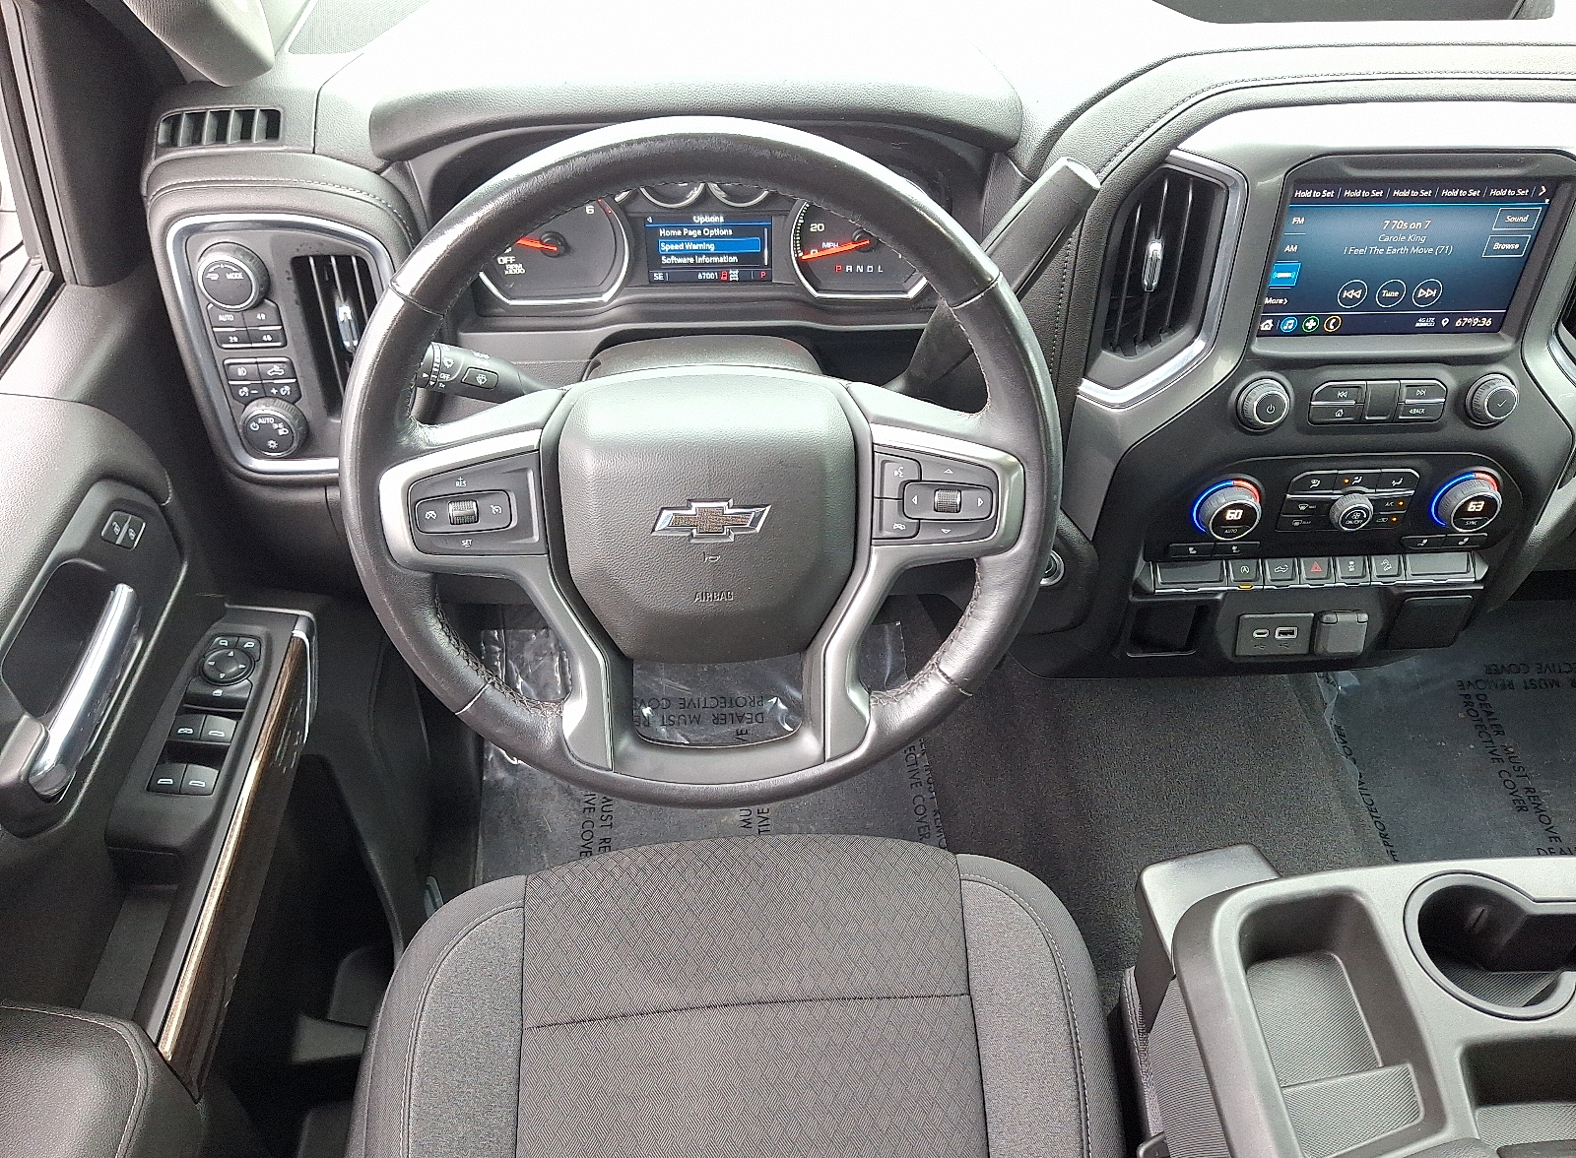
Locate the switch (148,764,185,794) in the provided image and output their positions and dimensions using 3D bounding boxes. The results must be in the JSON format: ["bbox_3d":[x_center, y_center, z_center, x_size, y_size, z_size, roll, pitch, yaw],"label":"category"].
[{"bbox_3d":[-0.407,0.131,0.746,0.021,0.010,0.021,3,49,-7],"label":"switch"}]

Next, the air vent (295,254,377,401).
[{"bbox_3d":[-0.293,-0.167,0.764,0.053,0.108,0.026,-1,28,-3],"label":"air vent"}]

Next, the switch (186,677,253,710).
[{"bbox_3d":[-0.396,0.080,0.792,0.044,0.012,0.022,3,49,-7],"label":"switch"}]

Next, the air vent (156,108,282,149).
[{"bbox_3d":[-0.400,-0.317,0.804,0.088,0.029,0.016,-1,1,-3],"label":"air vent"}]

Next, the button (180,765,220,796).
[{"bbox_3d":[-0.386,0.133,0.748,0.021,0.010,0.021,3,49,-7],"label":"button"}]

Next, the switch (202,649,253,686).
[{"bbox_3d":[-0.397,0.062,0.807,0.035,0.010,0.035,3,49,-7],"label":"switch"}]

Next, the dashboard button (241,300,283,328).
[{"bbox_3d":[-0.349,-0.176,0.755,0.025,0.018,0.012,-1,28,-3],"label":"dashboard button"}]

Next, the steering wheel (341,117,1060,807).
[{"bbox_3d":[-0.043,-0.047,0.632,0.388,0.388,0.090,-2,24,-4],"label":"steering wheel"}]

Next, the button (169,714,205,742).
[{"bbox_3d":[-0.407,0.101,0.772,0.021,0.010,0.021,3,49,-7],"label":"button"}]

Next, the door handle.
[{"bbox_3d":[-0.458,0.068,0.744,0.024,0.027,0.150,-1,54,-3],"label":"door handle"}]

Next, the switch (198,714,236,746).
[{"bbox_3d":[-0.388,0.103,0.773,0.021,0.010,0.021,3,49,-7],"label":"switch"}]

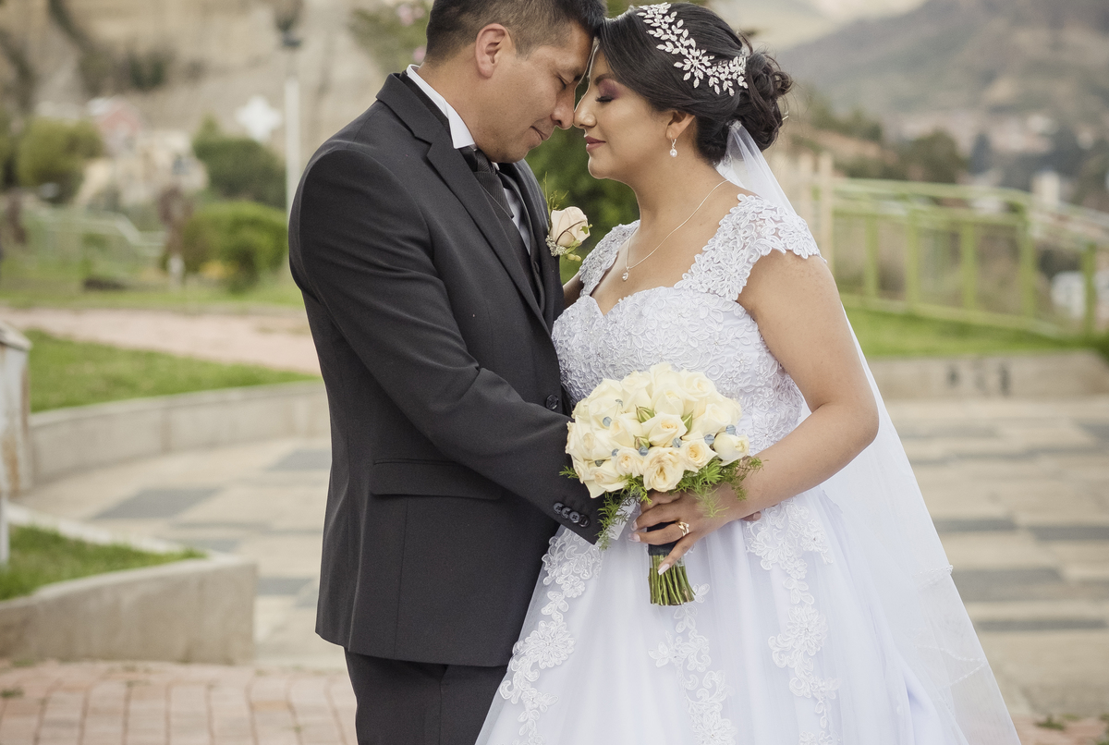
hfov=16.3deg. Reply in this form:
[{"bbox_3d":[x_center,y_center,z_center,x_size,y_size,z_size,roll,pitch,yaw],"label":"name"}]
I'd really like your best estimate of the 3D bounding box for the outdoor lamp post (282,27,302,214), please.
[{"bbox_3d":[-2.910,-2.412,43.000,0.230,2.850,0.230,0,2,0],"label":"outdoor lamp post"}]

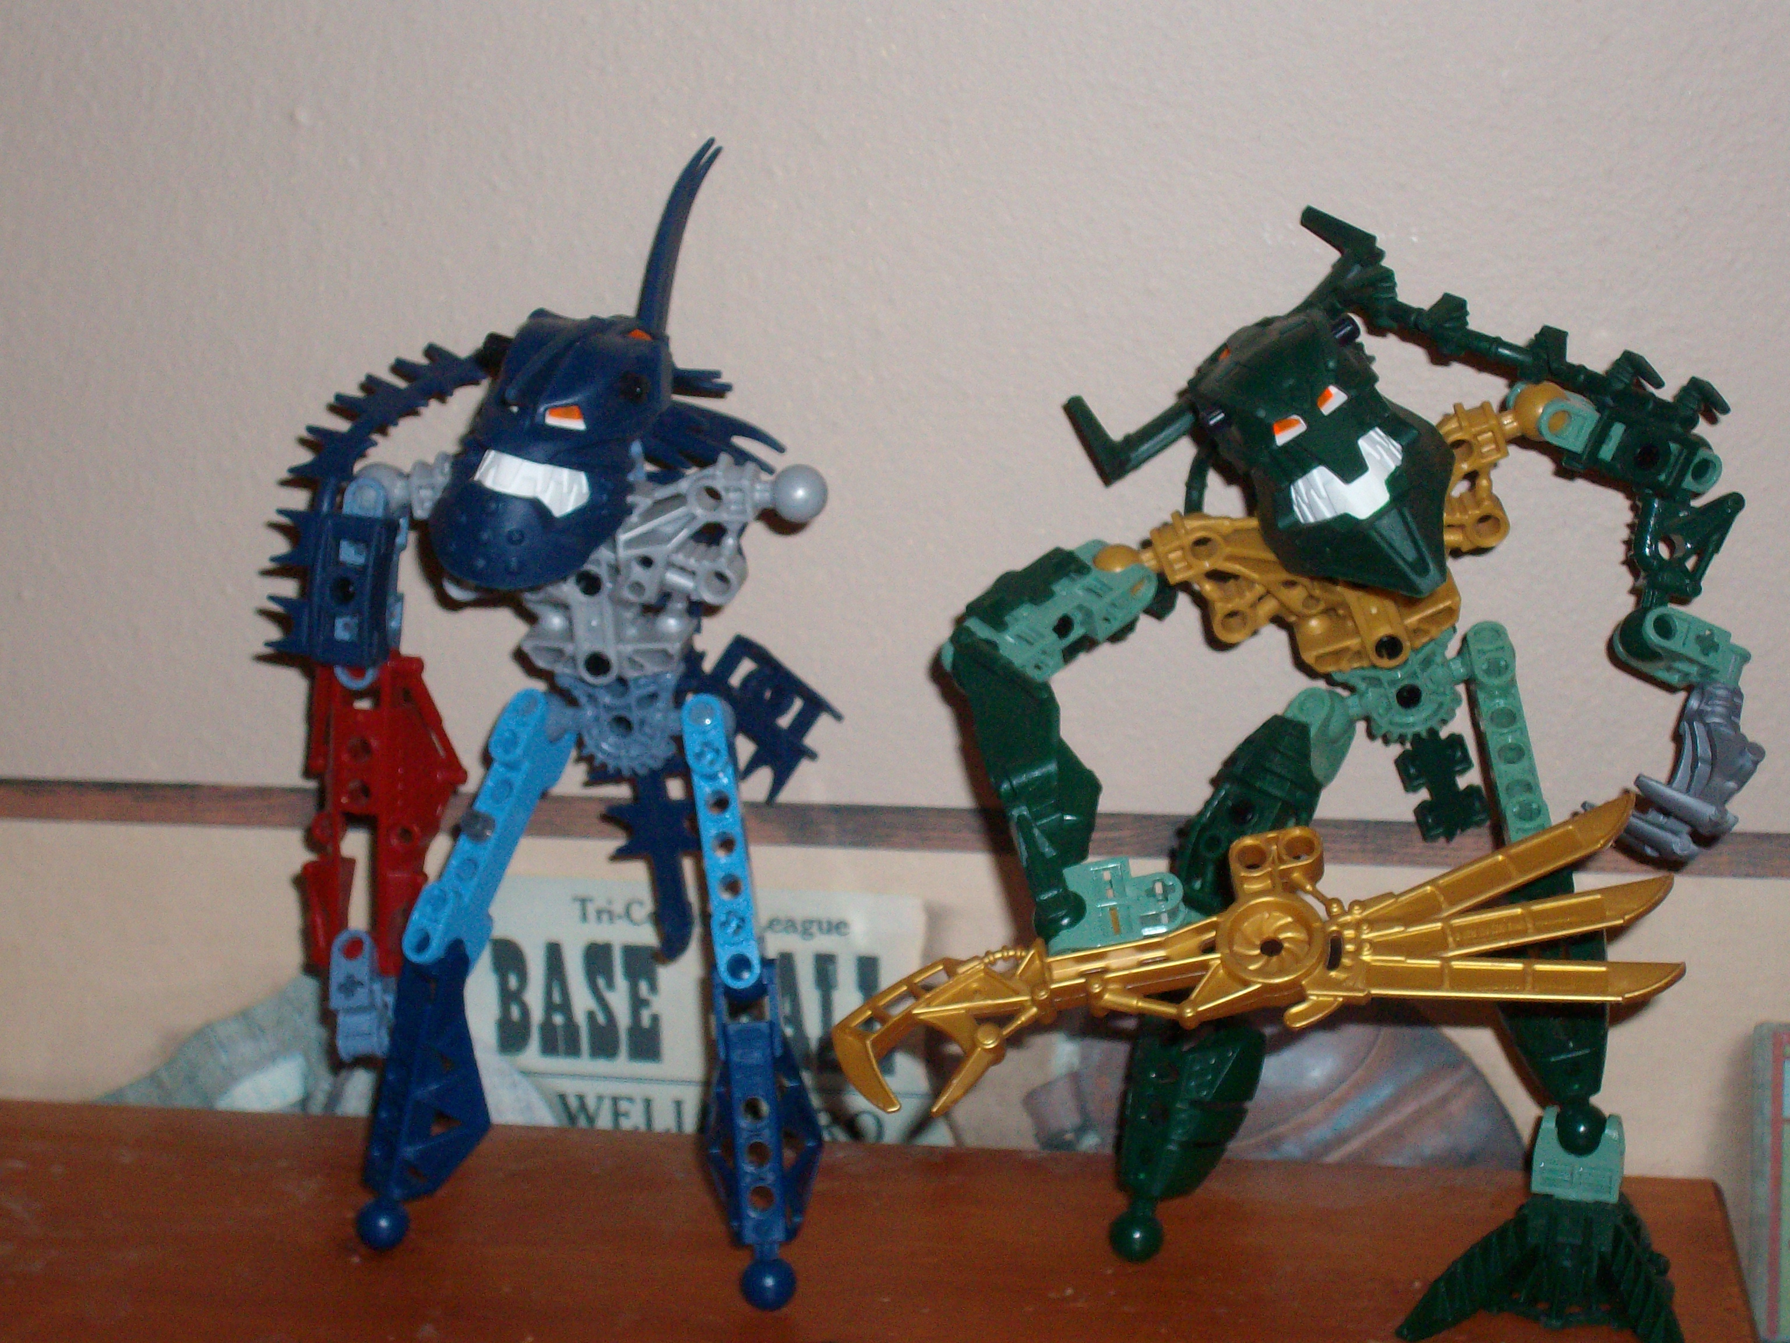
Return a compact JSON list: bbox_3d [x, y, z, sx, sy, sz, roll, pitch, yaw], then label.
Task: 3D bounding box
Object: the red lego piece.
[{"bbox_3d":[-0.095,0.027,0.622,0.030,0.059,0.018,4,10,16],"label":"red lego piece"}]

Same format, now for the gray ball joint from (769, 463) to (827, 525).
[{"bbox_3d":[-0.017,-0.031,0.594,0.010,0.010,0.010,0,12,0],"label":"gray ball joint"}]

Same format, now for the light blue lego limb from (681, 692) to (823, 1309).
[{"bbox_3d":[-0.027,0.060,0.614,0.021,0.114,0.022,-7,-2,3],"label":"light blue lego limb"}]

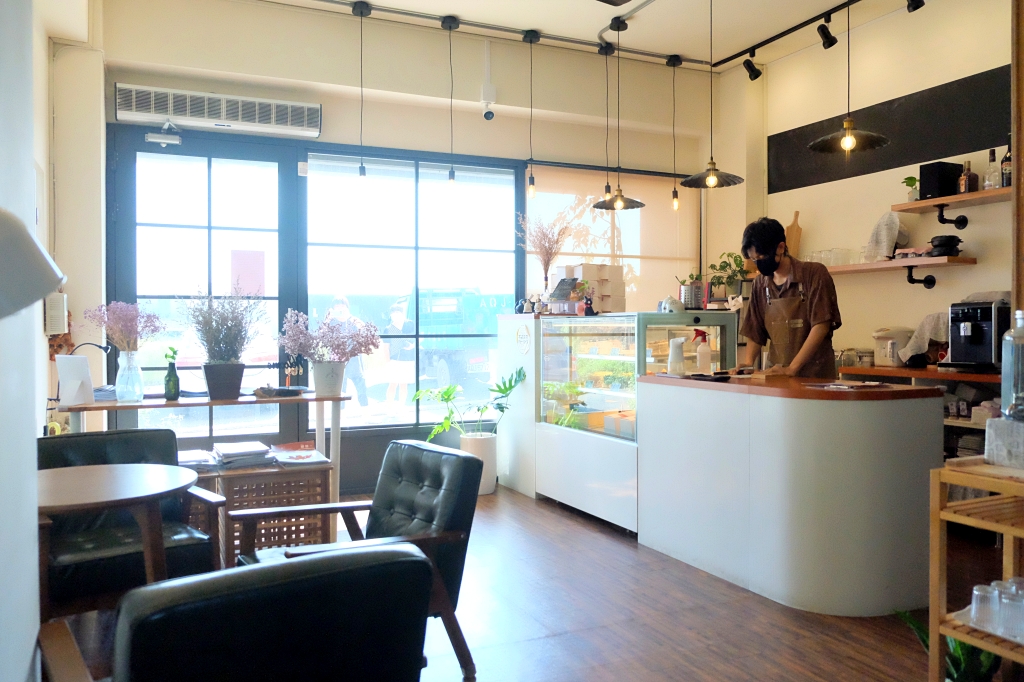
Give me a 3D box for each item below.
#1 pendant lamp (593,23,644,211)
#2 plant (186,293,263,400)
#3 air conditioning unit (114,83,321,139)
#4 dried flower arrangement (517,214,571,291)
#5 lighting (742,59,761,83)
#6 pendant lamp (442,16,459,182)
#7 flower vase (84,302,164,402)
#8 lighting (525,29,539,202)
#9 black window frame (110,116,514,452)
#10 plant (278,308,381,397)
[{"bbox_3d":[0.714,-1.514,5.137,0.350,1.265,0.350,-1,1,0],"label":"pendant lamp"},{"bbox_3d":[-1.341,0.026,3.580,0.340,0.500,0.320,0,1,-23],"label":"plant"},{"bbox_3d":[-1.832,-1.422,4.854,1.190,0.225,0.200,0,1,-23],"label":"air conditioning unit"},{"bbox_3d":[0.226,-0.617,5.420,0.330,0.549,0.350,-1,2,-25],"label":"dried flower arrangement"},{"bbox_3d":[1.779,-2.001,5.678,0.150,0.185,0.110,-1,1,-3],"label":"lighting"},{"bbox_3d":[-0.397,-1.582,5.108,0.120,1.103,0.120,0,1,0],"label":"pendant lamp"},{"bbox_3d":[-1.842,0.059,3.650,0.340,0.470,0.340,-1,1,-26],"label":"flower vase"},{"bbox_3d":[0.140,-1.571,5.360,0.110,1.160,0.110,0,1,0],"label":"lighting"},{"bbox_3d":[-1.207,-0.357,5.254,2.759,1.954,0.100,0,1,-23],"label":"black window frame"},{"bbox_3d":[-0.950,0.061,3.998,0.500,0.451,0.420,-1,2,-25],"label":"plant"}]

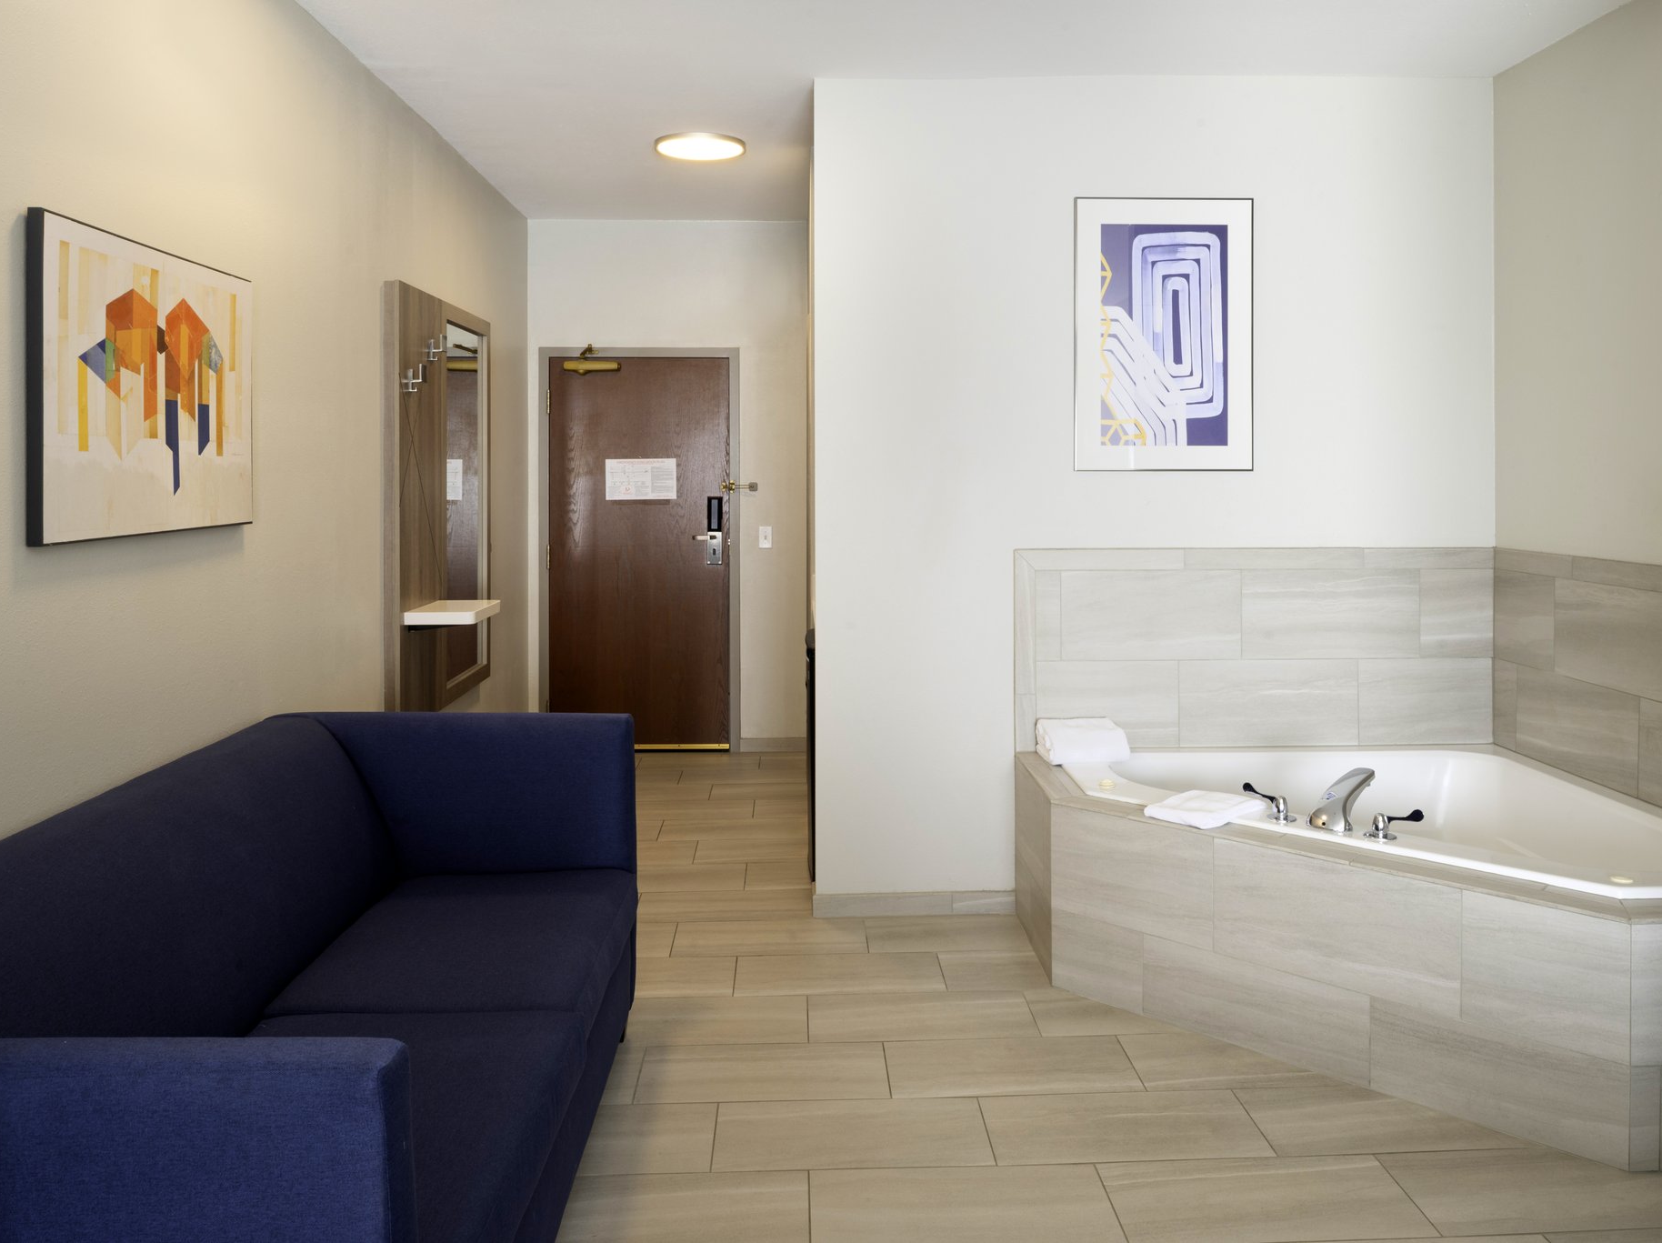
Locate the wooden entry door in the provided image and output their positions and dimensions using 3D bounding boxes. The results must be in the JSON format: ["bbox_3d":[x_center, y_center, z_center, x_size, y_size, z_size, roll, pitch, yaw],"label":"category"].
[{"bbox_3d":[-0.986,-0.349,6.400,0.935,2.035,0.050,0,2,-2],"label":"wooden entry door"}]

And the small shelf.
[{"bbox_3d":[-1.317,-0.033,4.360,0.237,0.042,0.400,0,5,-2],"label":"small shelf"}]

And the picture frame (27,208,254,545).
[{"bbox_3d":[-1.421,-0.483,2.620,0.032,0.592,0.850,0,4,-2],"label":"picture frame"}]

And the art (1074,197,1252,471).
[{"bbox_3d":[1.094,-0.939,4.070,0.588,0.898,0.030,0,2,-2],"label":"art"}]

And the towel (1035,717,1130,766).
[{"bbox_3d":[0.798,0.383,3.950,0.240,0.108,0.250,0,4,-2],"label":"towel"}]

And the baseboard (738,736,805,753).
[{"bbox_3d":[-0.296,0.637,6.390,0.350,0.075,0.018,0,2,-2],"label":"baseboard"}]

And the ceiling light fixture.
[{"bbox_3d":[-0.514,-1.866,4.890,0.360,0.030,0.360,0,5,-2],"label":"ceiling light fixture"}]

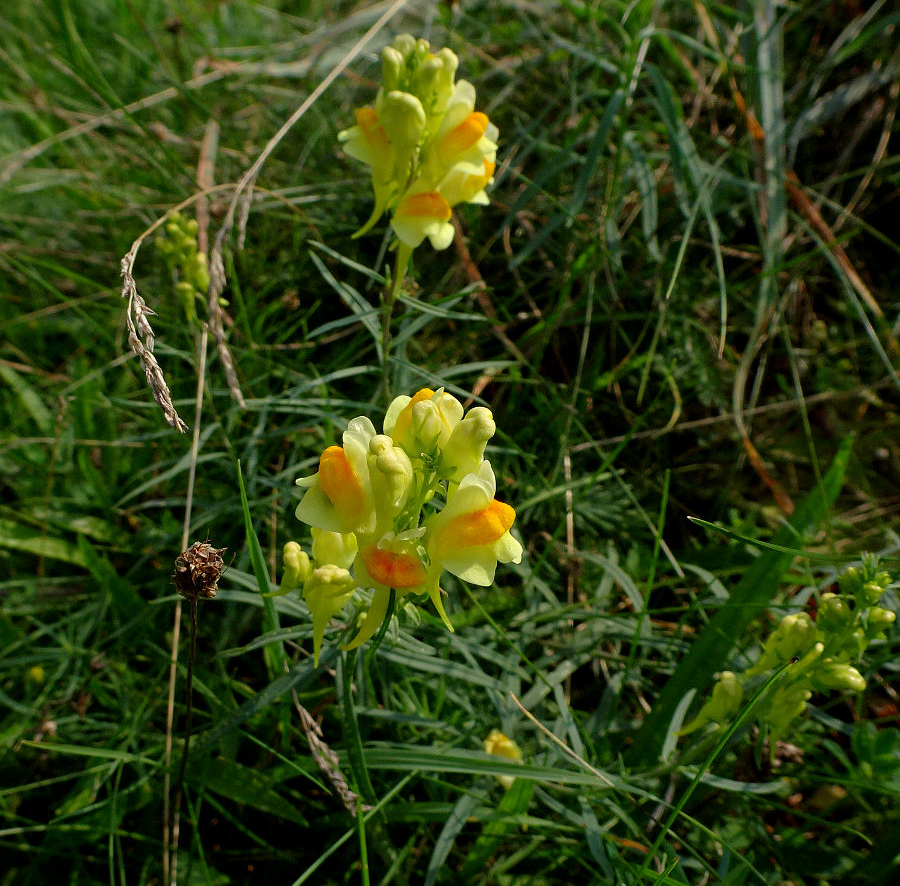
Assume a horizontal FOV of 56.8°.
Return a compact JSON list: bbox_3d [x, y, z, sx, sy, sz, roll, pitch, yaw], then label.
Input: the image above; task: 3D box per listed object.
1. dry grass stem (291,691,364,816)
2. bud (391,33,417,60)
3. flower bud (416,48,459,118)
[{"bbox_3d":[-0.026,0.065,0.175,0.006,0.029,0.005,-27,15,8],"label":"dry grass stem"},{"bbox_3d":[-0.011,-0.096,0.202,0.006,0.007,0.006,0,37,0],"label":"bud"},{"bbox_3d":[-0.003,-0.086,0.199,0.009,0.017,0.009,-1,29,-11],"label":"flower bud"}]

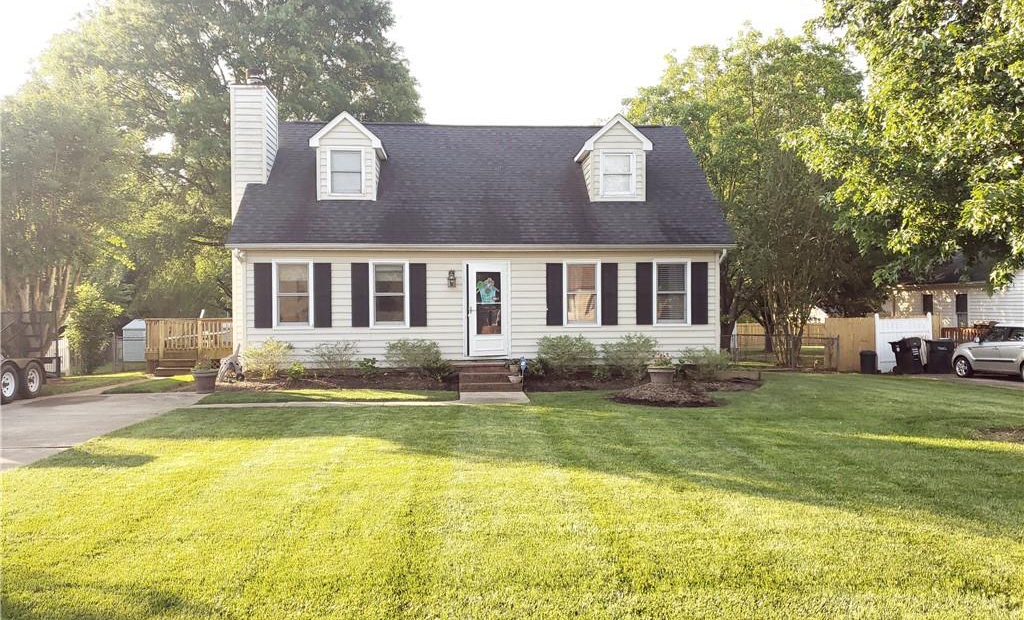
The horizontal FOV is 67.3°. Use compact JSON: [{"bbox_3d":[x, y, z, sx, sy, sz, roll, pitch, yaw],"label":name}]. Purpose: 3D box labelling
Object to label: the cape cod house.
[{"bbox_3d":[-0.952,-1.965,20.377,11.100,6.600,8.000,0,0,-4],"label":"cape cod house"}]

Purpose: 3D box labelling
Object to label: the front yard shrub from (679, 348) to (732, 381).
[{"bbox_3d":[4.151,1.169,16.500,1.130,0.700,0.950,0,0,-5],"label":"front yard shrub"}]

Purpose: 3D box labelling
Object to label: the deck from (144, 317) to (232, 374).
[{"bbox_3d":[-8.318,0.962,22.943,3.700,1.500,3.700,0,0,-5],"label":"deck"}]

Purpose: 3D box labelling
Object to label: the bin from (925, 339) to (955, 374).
[{"bbox_3d":[13.713,1.493,24.700,0.850,1.130,0.720,0,0,37],"label":"bin"}]

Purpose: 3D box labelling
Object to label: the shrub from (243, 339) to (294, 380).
[{"bbox_3d":[-5.029,1.027,15.950,1.030,0.870,0.950,0,0,-5],"label":"shrub"}]

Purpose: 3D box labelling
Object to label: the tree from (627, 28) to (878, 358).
[{"bbox_3d":[8.130,-3.905,26.000,8.000,11.200,7.200,0,0,-5],"label":"tree"}]

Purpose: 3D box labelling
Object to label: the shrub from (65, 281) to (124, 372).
[{"bbox_3d":[-11.277,0.482,20.782,1.480,2.440,1.400,0,0,-4],"label":"shrub"}]

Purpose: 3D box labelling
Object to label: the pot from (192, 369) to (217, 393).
[{"bbox_3d":[-6.217,1.450,15.600,0.530,0.480,0.530,0,0,-5],"label":"pot"}]

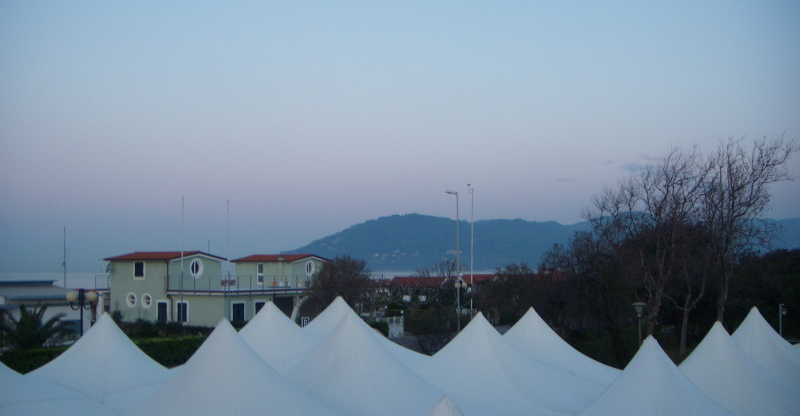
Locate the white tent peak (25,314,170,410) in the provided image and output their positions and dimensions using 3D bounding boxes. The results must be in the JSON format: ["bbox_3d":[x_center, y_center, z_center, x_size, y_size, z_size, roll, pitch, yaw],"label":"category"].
[{"bbox_3d":[-6.634,3.207,19.740,3.300,1.680,3.300,-2,-5,27],"label":"white tent peak"}]

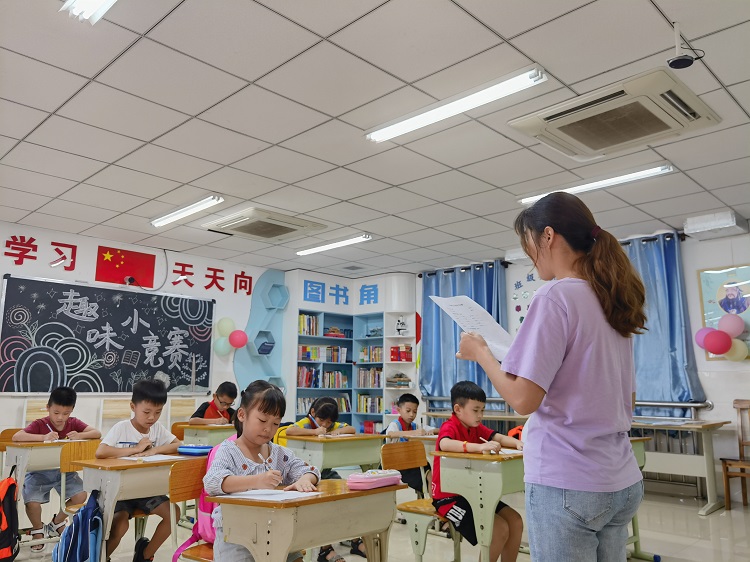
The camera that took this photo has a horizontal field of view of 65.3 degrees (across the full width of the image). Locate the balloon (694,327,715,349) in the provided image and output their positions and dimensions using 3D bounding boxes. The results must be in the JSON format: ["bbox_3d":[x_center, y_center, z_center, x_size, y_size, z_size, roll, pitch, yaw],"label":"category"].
[{"bbox_3d":[3.236,0.560,5.700,0.210,0.210,0.210,-9,-13,44],"label":"balloon"}]

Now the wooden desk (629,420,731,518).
[{"bbox_3d":[2.552,1.731,5.679,1.400,0.735,0.750,-9,-13,43],"label":"wooden desk"}]

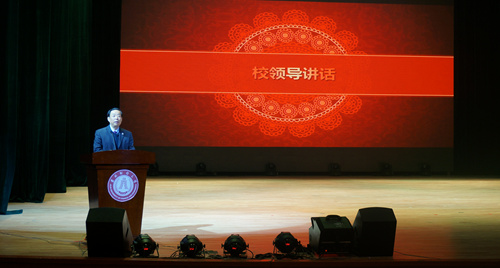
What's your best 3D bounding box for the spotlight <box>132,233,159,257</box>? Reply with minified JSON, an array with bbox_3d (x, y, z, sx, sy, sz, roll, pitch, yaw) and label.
[{"bbox_3d":[-1.175,1.255,7.650,0.280,0.240,0.260,0,0,0],"label":"spotlight"}]

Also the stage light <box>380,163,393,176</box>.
[{"bbox_3d":[4.180,1.090,20.800,0.350,0.430,0.330,0,0,6],"label":"stage light"}]

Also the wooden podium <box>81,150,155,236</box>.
[{"bbox_3d":[-1.765,0.780,9.100,0.850,1.140,0.530,0,0,-29],"label":"wooden podium"}]

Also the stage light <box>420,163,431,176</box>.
[{"bbox_3d":[5.370,1.090,20.800,0.350,0.430,0.330,0,0,6],"label":"stage light"}]

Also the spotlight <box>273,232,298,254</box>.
[{"bbox_3d":[0.405,1.245,7.750,0.280,0.240,0.260,0,0,0],"label":"spotlight"}]

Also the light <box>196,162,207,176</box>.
[{"bbox_3d":[-1.466,1.070,20.500,0.330,0.390,0.310,0,0,0],"label":"light"}]

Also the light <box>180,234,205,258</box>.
[{"bbox_3d":[-0.652,1.250,7.630,0.290,0.250,0.270,0,0,0],"label":"light"}]

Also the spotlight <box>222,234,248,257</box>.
[{"bbox_3d":[-0.162,1.250,7.620,0.290,0.250,0.270,0,0,0],"label":"spotlight"}]

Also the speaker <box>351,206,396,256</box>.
[{"bbox_3d":[1.415,1.100,7.720,0.400,0.530,0.600,0,0,0],"label":"speaker"}]

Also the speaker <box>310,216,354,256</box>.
[{"bbox_3d":[0.960,1.175,7.950,0.410,0.390,0.450,0,0,-10],"label":"speaker"}]

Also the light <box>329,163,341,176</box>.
[{"bbox_3d":[2.560,1.070,20.500,0.340,0.390,0.310,0,0,0],"label":"light"}]

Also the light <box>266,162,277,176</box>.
[{"bbox_3d":[0.640,1.070,20.500,0.330,0.390,0.310,0,0,0],"label":"light"}]

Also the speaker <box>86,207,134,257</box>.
[{"bbox_3d":[-1.570,1.108,7.760,0.400,0.530,0.540,0,0,5],"label":"speaker"}]

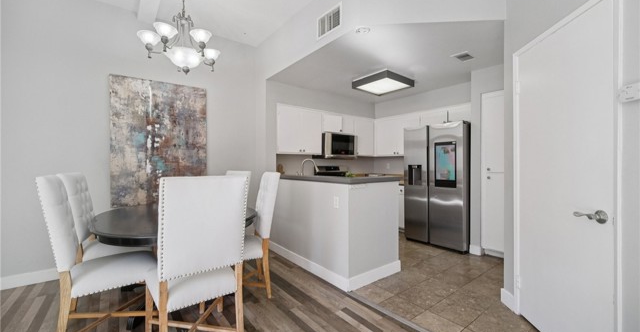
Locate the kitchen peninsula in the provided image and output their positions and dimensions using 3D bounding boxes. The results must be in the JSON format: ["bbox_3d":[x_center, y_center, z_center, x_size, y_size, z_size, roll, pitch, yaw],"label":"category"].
[{"bbox_3d":[0.042,0.650,3.245,0.834,1.060,1.788,0,0,-37],"label":"kitchen peninsula"}]

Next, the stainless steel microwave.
[{"bbox_3d":[0.272,-0.357,4.588,0.758,0.425,0.410,0,0,-37],"label":"stainless steel microwave"}]

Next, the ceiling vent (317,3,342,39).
[{"bbox_3d":[0.093,-1.462,2.530,0.020,0.224,0.392,0,0,-37],"label":"ceiling vent"}]

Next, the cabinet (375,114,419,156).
[{"bbox_3d":[1.595,-0.571,4.861,0.320,0.768,0.955,0,0,-37],"label":"cabinet"}]

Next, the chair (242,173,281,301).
[{"bbox_3d":[-0.751,0.620,2.284,0.635,1.100,0.500,0,0,-23],"label":"chair"}]

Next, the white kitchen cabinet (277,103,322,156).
[{"bbox_3d":[-0.409,-0.568,4.191,0.870,0.770,0.320,0,0,-37],"label":"white kitchen cabinet"}]

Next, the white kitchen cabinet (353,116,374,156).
[{"bbox_3d":[0.807,-0.574,5.060,0.635,0.773,0.315,0,0,-37],"label":"white kitchen cabinet"}]

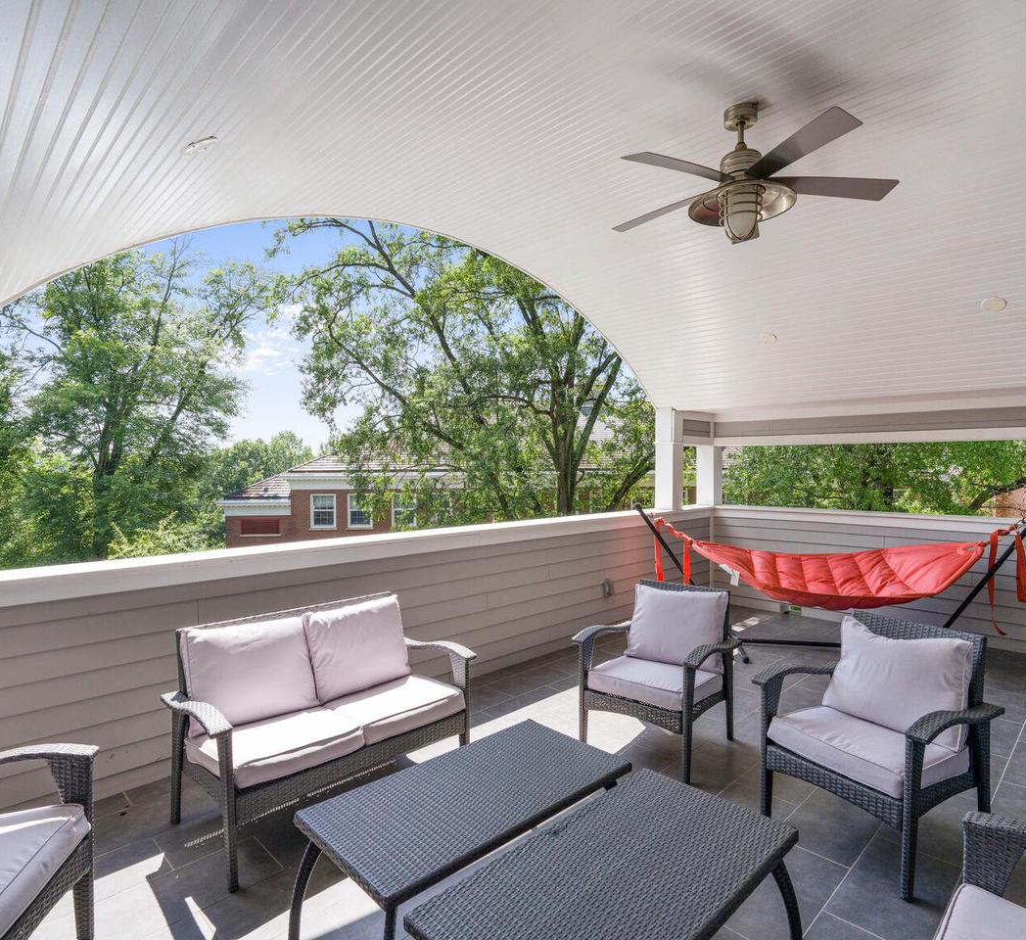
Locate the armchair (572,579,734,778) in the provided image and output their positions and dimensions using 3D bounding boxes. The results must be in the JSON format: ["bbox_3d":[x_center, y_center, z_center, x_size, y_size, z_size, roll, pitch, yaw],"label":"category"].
[{"bbox_3d":[0.816,1.104,3.488,0.735,0.845,0.670,0,0,41],"label":"armchair"}]

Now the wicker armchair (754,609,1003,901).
[{"bbox_3d":[1.534,1.108,2.654,0.670,0.845,0.735,0,0,-29],"label":"wicker armchair"}]

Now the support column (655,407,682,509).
[{"bbox_3d":[1.647,-0.102,6.594,0.204,1.055,0.204,0,1,45],"label":"support column"}]

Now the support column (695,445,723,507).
[{"bbox_3d":[2.264,0.073,7.209,0.204,0.696,0.204,0,1,45],"label":"support column"}]

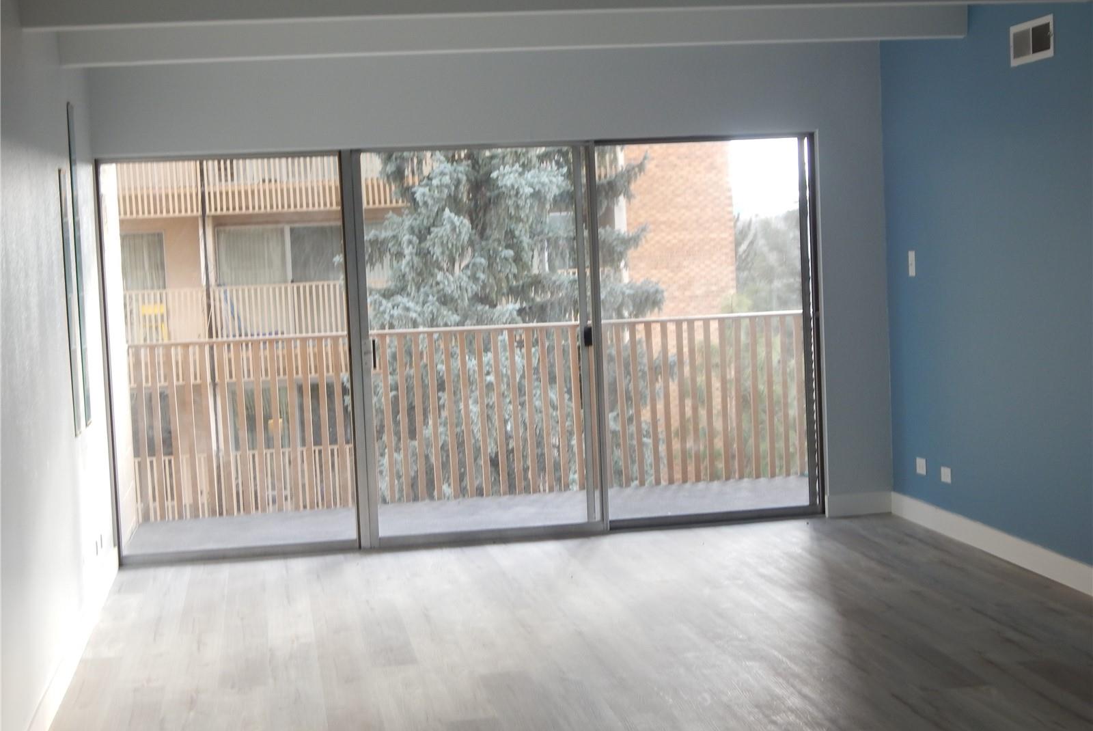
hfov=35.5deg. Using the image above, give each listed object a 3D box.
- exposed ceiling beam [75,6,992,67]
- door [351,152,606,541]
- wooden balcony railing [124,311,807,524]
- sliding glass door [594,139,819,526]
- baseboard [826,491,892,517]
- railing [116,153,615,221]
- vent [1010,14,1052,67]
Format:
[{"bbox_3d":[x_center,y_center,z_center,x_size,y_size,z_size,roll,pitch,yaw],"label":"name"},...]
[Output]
[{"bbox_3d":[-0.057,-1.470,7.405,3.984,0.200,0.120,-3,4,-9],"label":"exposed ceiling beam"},{"bbox_3d":[-0.358,-0.117,8.704,1.239,1.989,0.060,-3,4,-9],"label":"door"},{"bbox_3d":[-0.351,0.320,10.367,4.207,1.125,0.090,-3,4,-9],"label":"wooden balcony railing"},{"bbox_3d":[0.830,-0.185,8.910,1.224,1.989,0.060,-3,4,-9],"label":"sliding glass door"},{"bbox_3d":[1.657,0.733,8.995,0.337,0.119,0.016,-3,4,-9],"label":"baseboard"},{"bbox_3d":[-2.991,-3.375,28.442,8.429,1.500,0.100,-3,4,-9],"label":"railing"},{"bbox_3d":[2.013,-1.351,7.106,0.025,0.168,0.393,-3,4,-9],"label":"vent"}]

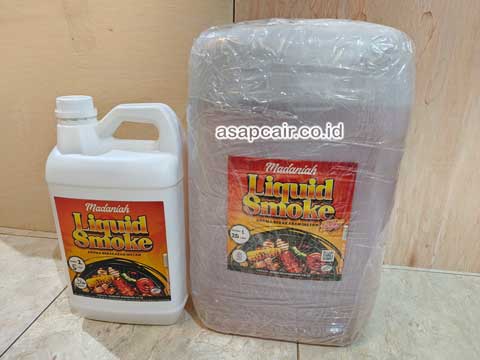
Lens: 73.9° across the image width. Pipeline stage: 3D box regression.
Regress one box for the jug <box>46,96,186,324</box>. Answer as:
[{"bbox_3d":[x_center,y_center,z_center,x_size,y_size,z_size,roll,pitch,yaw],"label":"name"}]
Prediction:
[{"bbox_3d":[-0.174,0.046,0.490,0.177,0.331,0.121,2,20,4],"label":"jug"}]

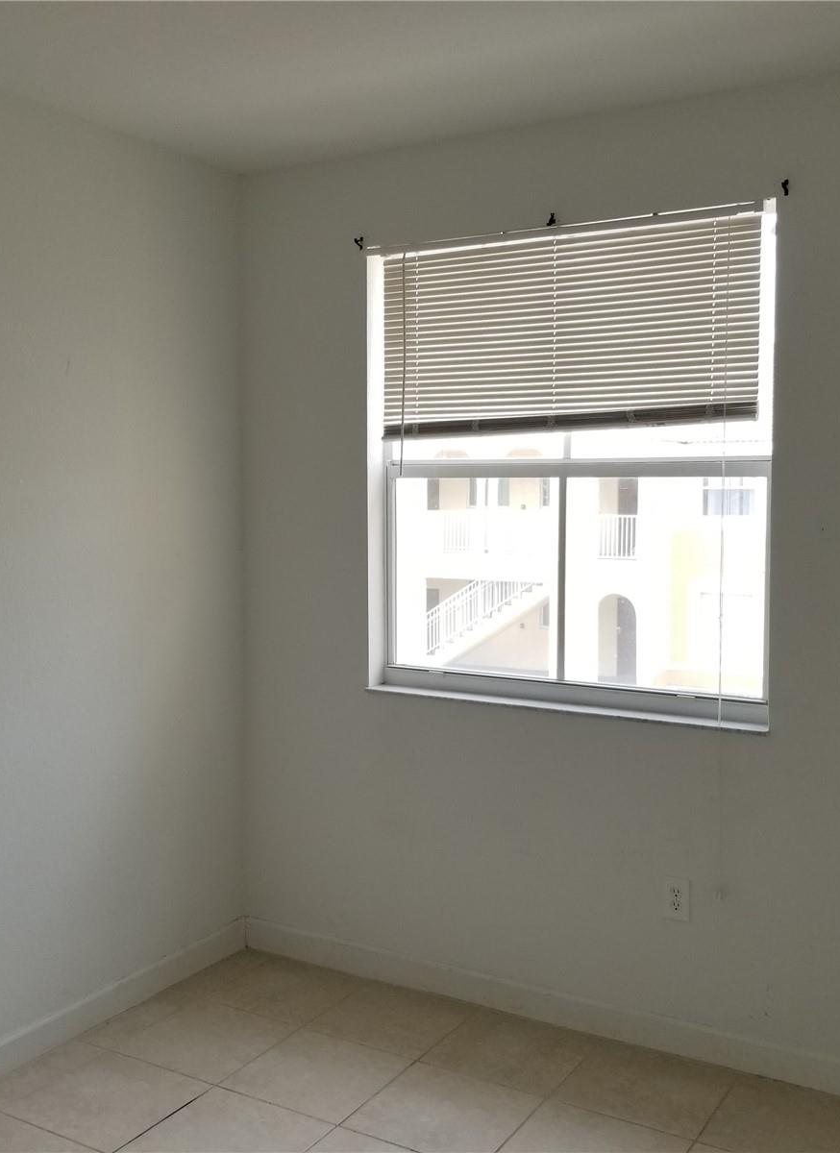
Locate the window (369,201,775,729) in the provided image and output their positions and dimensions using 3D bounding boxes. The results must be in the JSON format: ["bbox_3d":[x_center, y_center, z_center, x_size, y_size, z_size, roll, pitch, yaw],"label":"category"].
[{"bbox_3d":[0.415,-0.318,3.486,1.301,1.430,0.120,2,5,31],"label":"window"}]

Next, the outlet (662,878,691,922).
[{"bbox_3d":[0.738,0.929,3.325,0.080,0.125,0.010,2,5,31],"label":"outlet"}]

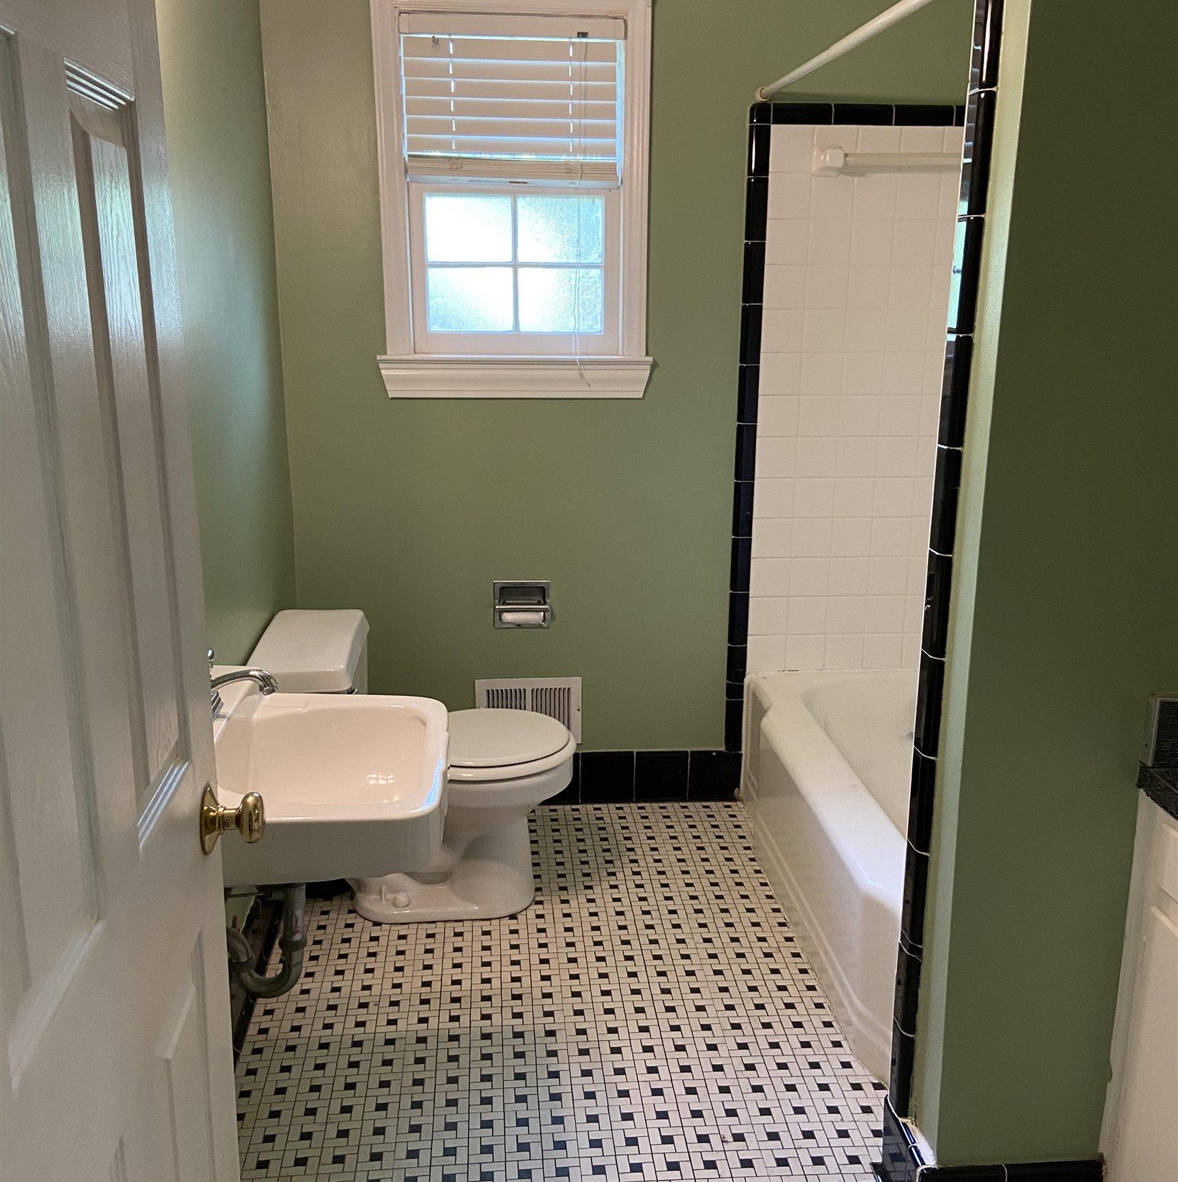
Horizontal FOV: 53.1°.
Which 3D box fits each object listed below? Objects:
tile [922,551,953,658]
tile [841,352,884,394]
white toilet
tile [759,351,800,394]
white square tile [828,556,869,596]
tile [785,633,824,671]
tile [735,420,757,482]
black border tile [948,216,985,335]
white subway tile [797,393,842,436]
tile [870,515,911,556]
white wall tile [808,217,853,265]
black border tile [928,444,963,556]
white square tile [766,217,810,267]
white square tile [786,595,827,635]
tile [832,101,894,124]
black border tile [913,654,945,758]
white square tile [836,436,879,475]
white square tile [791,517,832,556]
[{"bbox_3d":[0.504,0.021,1.698,0.020,0.151,0.052,0,15,-4],"label":"tile"},{"bbox_3d":[0.716,-0.567,3.081,0.108,0.108,0.010,0,15,-4],"label":"tile"},{"bbox_3d":[-0.381,0.419,2.756,0.708,0.670,0.460,0,15,-4],"label":"white toilet"},{"bbox_3d":[0.496,-0.563,3.053,0.108,0.108,0.009,-1,15,-5],"label":"tile"},{"bbox_3d":[0.706,-0.039,3.201,0.107,0.107,0.009,-1,15,-5],"label":"white square tile"},{"bbox_3d":[0.601,0.170,3.274,0.108,0.101,0.010,-1,15,-4],"label":"tile"},{"bbox_3d":[0.415,-0.366,3.128,0.050,0.151,0.012,-1,15,-4],"label":"tile"},{"bbox_3d":[0.504,-0.421,1.574,0.016,0.152,0.052,-1,15,-5],"label":"black border tile"},{"bbox_3d":[0.601,-0.456,3.076,0.107,0.107,0.009,-1,15,-5],"label":"white subway tile"},{"bbox_3d":[0.820,-0.146,3.206,0.108,0.108,0.010,0,15,-4],"label":"tile"},{"bbox_3d":[0.610,-0.883,2.986,0.108,0.108,0.010,0,15,-4],"label":"white wall tile"},{"bbox_3d":[0.507,-0.130,1.686,0.012,0.152,0.050,-1,15,-5],"label":"black border tile"},{"bbox_3d":[0.496,-0.873,2.952,0.107,0.107,0.009,-1,15,-5],"label":"white square tile"},{"bbox_3d":[0.598,0.068,3.229,0.108,0.108,0.009,-1,15,-5],"label":"white square tile"},{"bbox_3d":[0.676,-1.171,2.911,0.152,0.051,0.015,-1,15,-5],"label":"tile"},{"bbox_3d":[0.498,0.166,1.730,0.016,0.152,0.052,-1,15,-5],"label":"black border tile"},{"bbox_3d":[0.715,-0.359,3.155,0.108,0.108,0.009,-1,15,-4],"label":"white square tile"},{"bbox_3d":[0.604,-0.144,3.191,0.108,0.108,0.010,-1,15,-4],"label":"white square tile"}]

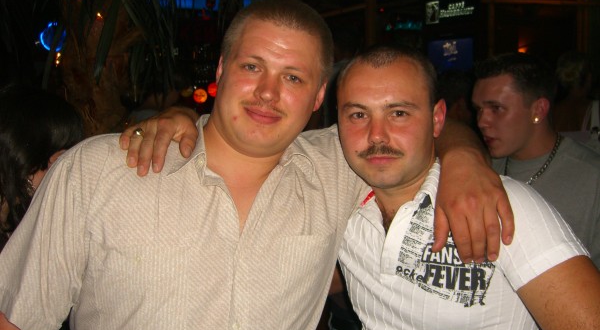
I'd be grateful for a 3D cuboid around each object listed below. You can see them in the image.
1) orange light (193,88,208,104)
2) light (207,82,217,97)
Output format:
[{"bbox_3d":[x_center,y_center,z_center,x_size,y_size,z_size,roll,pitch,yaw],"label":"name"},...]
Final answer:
[{"bbox_3d":[-0.602,-0.416,4.000,0.086,0.088,0.050,-1,4,-8],"label":"orange light"},{"bbox_3d":[-0.517,-0.457,4.000,0.086,0.088,0.050,-1,4,-7],"label":"light"}]

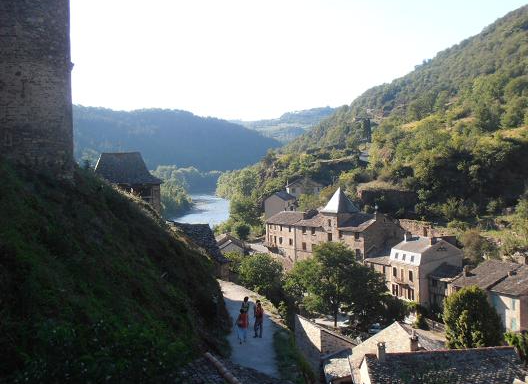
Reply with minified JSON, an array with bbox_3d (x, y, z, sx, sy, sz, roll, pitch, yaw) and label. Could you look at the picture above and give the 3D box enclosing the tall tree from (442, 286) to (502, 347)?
[{"bbox_3d":[26.092,15.781,108.900,7.200,8.442,7.200,0,3,0],"label":"tall tree"}]

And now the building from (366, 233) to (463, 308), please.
[{"bbox_3d":[24.547,12.213,142.382,8.000,11.700,15.300,-1,3,-24],"label":"building"}]

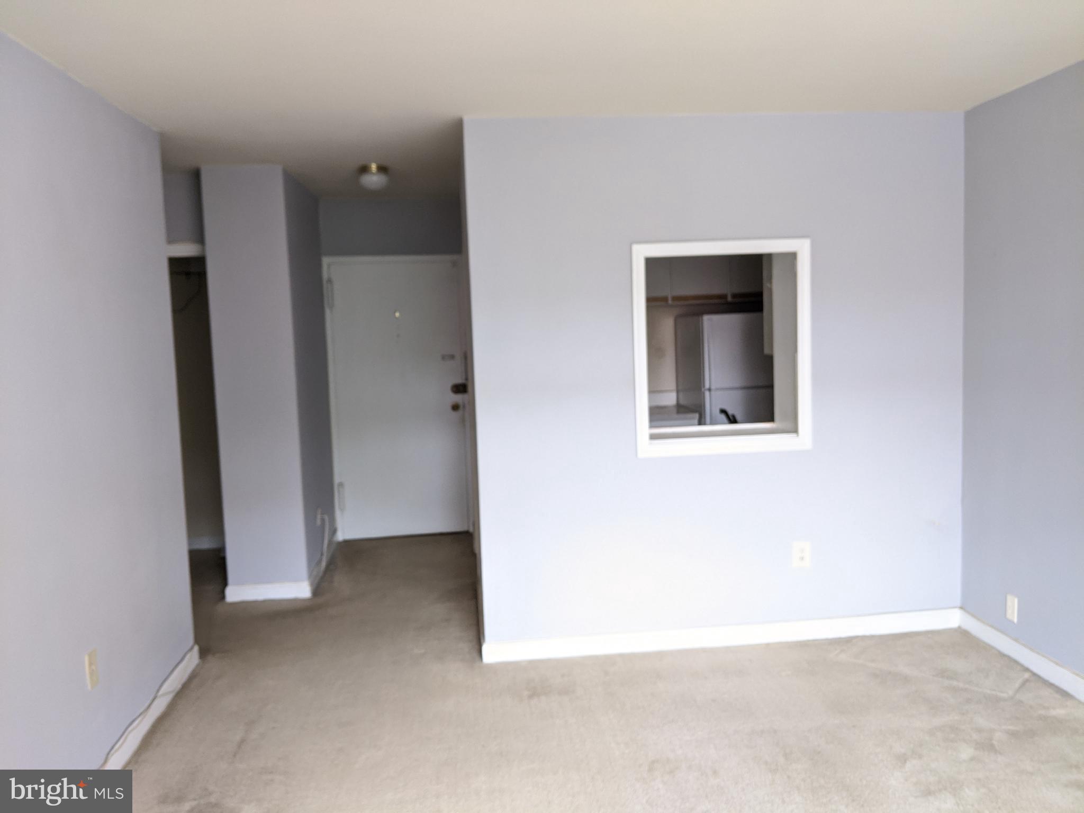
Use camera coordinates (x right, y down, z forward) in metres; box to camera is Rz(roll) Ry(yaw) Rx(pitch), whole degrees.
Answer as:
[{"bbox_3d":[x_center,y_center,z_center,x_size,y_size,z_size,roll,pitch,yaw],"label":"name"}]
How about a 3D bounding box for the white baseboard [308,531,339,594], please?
[{"bbox_3d":[-1.419,1.003,5.563,0.018,0.104,1.280,-3,6,-6],"label":"white baseboard"}]

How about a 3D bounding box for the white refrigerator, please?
[{"bbox_3d":[1.396,0.132,5.959,0.708,1.567,0.688,-3,6,-6],"label":"white refrigerator"}]

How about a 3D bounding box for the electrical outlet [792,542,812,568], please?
[{"bbox_3d":[1.242,0.708,4.033,0.078,0.120,0.010,-3,6,-6],"label":"electrical outlet"}]

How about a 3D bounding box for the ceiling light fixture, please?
[{"bbox_3d":[-0.956,-1.294,4.808,0.182,0.130,0.182,-3,6,-6],"label":"ceiling light fixture"}]

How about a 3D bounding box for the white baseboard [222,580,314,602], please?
[{"bbox_3d":[-1.584,1.075,4.912,0.478,0.104,0.018,-3,6,-6],"label":"white baseboard"}]

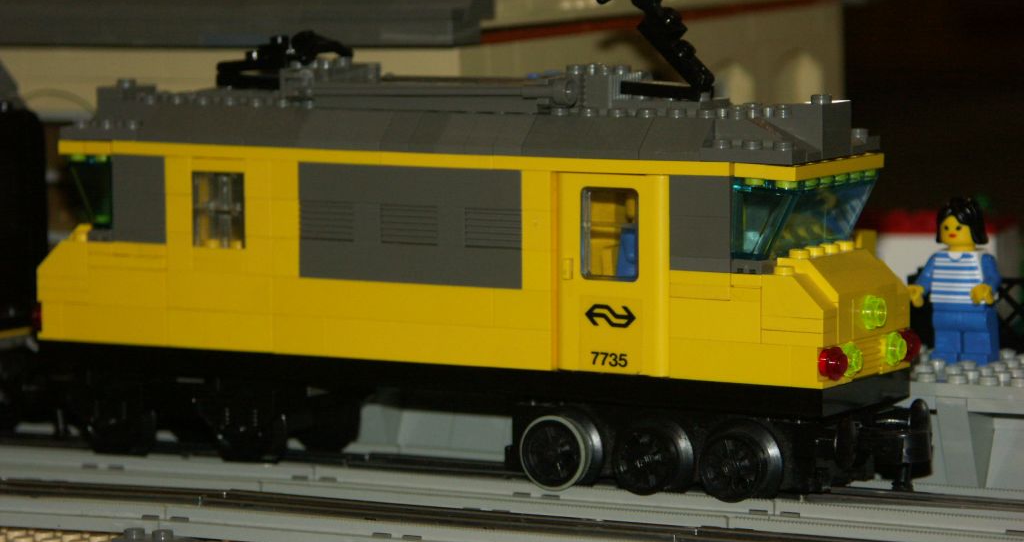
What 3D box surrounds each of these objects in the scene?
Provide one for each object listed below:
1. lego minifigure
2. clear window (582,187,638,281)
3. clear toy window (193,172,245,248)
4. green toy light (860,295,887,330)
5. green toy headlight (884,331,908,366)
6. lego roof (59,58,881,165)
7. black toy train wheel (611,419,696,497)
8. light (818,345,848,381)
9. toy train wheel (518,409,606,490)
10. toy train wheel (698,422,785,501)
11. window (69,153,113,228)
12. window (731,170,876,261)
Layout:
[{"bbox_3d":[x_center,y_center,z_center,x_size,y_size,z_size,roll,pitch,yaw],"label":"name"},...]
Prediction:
[{"bbox_3d":[0.115,0.003,1.061,0.024,0.042,0.016,3,6,30],"label":"lego minifigure"},{"bbox_3d":[0.024,-0.009,0.995,0.015,0.023,0.004,3,6,30],"label":"clear window"},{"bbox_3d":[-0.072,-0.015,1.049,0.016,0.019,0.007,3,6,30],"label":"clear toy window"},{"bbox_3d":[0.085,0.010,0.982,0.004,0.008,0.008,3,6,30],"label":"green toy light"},{"bbox_3d":[0.091,0.019,0.994,0.005,0.008,0.008,3,6,30],"label":"green toy headlight"},{"bbox_3d":[-0.013,-0.041,1.036,0.208,0.021,0.048,3,6,30],"label":"lego roof"},{"bbox_3d":[0.033,0.045,0.992,0.019,0.019,0.008,3,6,30],"label":"black toy train wheel"},{"bbox_3d":[0.075,0.021,0.965,0.005,0.008,0.008,3,6,30],"label":"light"},{"bbox_3d":[0.012,0.044,1.004,0.019,0.019,0.008,3,6,30],"label":"toy train wheel"},{"bbox_3d":[0.054,0.046,0.984,0.020,0.020,0.008,3,6,30],"label":"toy train wheel"},{"bbox_3d":[-0.096,-0.022,1.083,0.016,0.020,0.048,3,6,30],"label":"window"},{"bbox_3d":[0.070,-0.014,0.990,0.017,0.019,0.048,3,6,30],"label":"window"}]

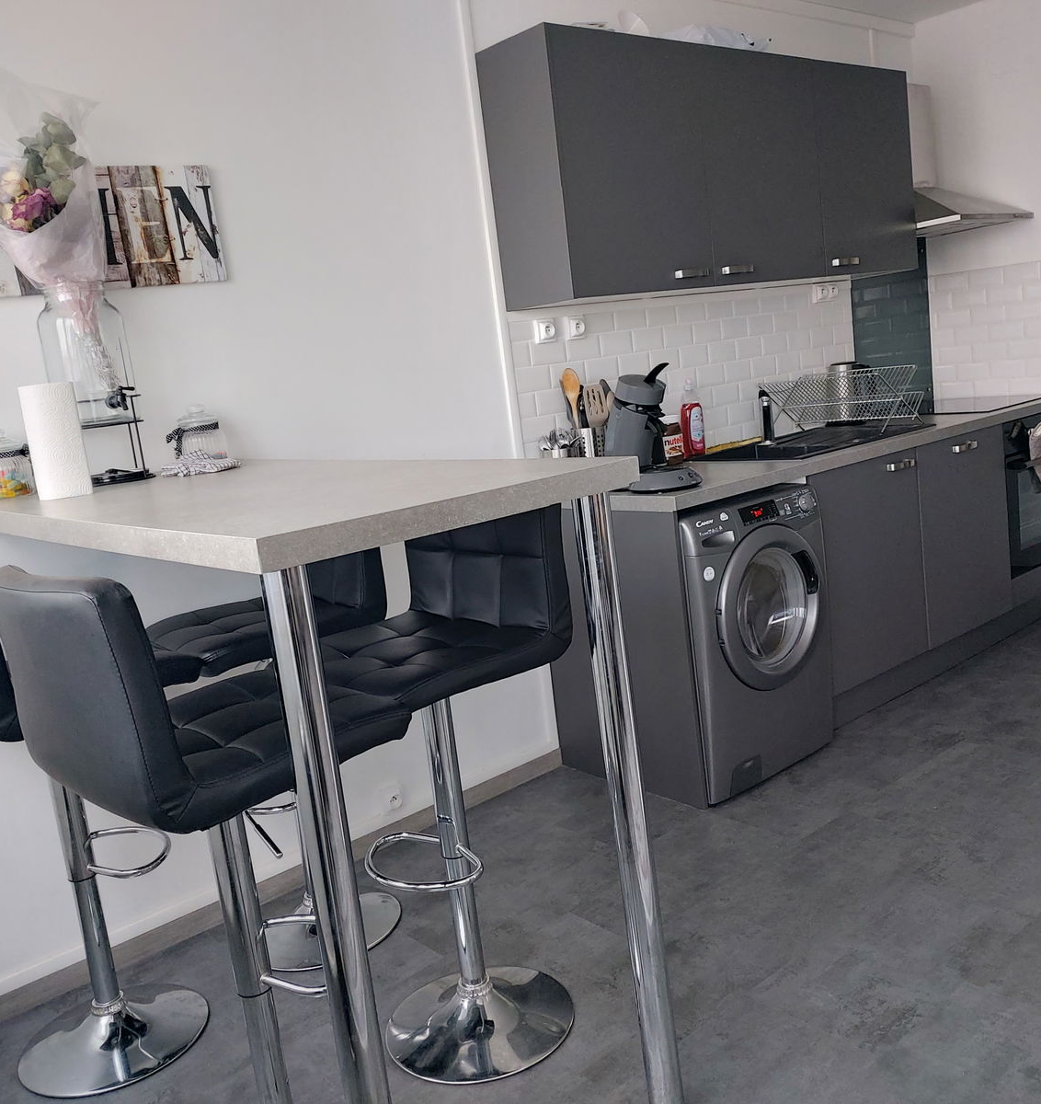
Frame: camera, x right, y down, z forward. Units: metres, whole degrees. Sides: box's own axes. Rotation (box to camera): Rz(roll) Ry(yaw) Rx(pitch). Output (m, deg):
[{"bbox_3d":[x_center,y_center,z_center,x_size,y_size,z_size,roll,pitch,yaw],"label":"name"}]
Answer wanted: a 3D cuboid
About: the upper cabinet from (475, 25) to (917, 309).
[{"bbox_3d":[0.702,-1.263,3.591,1.800,0.728,0.307,-15,13,-38],"label":"upper cabinet"}]

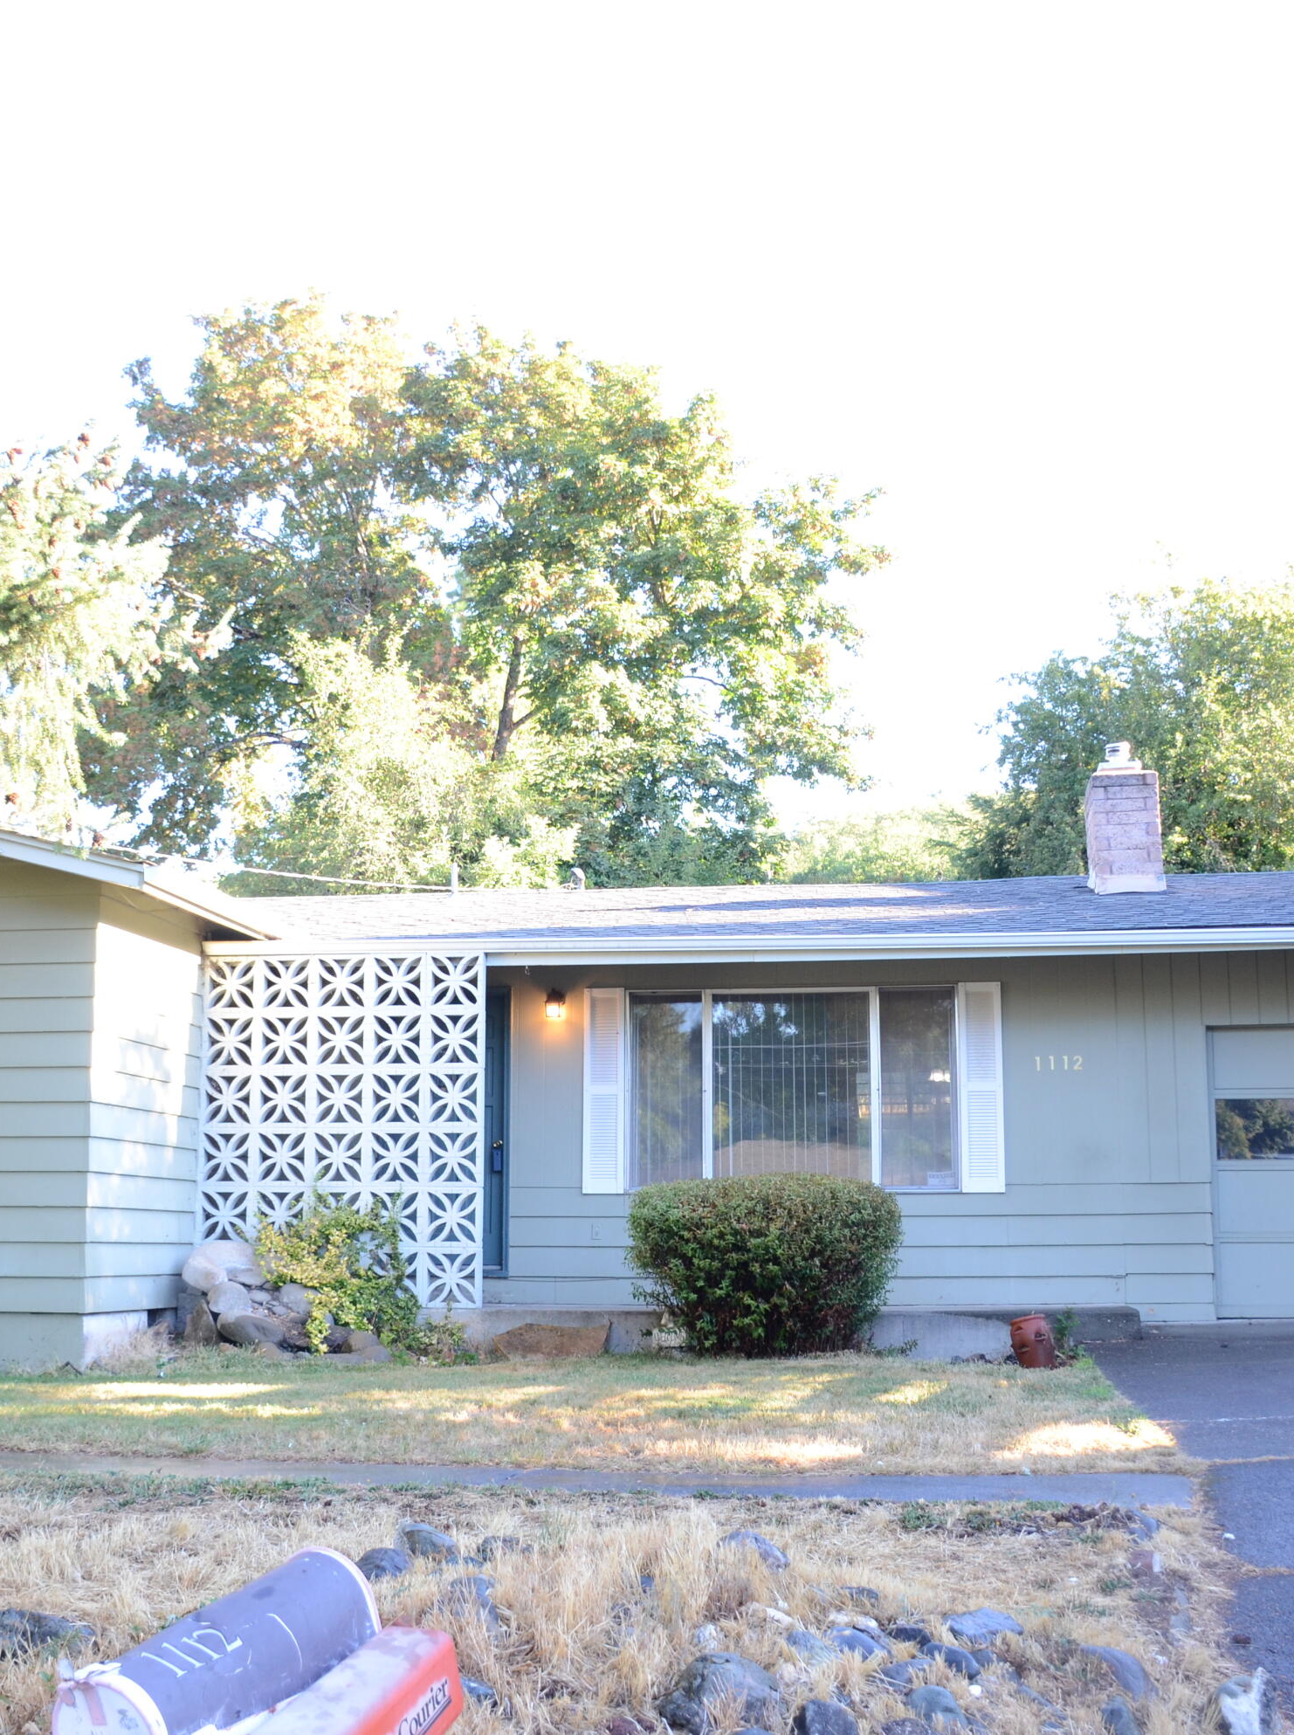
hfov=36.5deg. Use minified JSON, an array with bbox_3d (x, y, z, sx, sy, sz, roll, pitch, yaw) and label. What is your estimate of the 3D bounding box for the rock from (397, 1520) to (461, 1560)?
[{"bbox_3d":[-0.761,2.368,6.877,0.240,0.170,0.200,0,-9,0],"label":"rock"}]

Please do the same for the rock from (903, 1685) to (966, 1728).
[{"bbox_3d":[0.757,2.214,5.163,0.190,0.150,0.170,0,-9,0],"label":"rock"}]

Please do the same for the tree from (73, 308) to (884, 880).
[{"bbox_3d":[-2.569,-1.770,30.669,12.211,15.032,10.500,0,-9,0],"label":"tree"}]

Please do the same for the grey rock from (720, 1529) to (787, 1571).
[{"bbox_3d":[0.363,2.314,6.631,0.260,0.170,0.200,0,-9,0],"label":"grey rock"}]

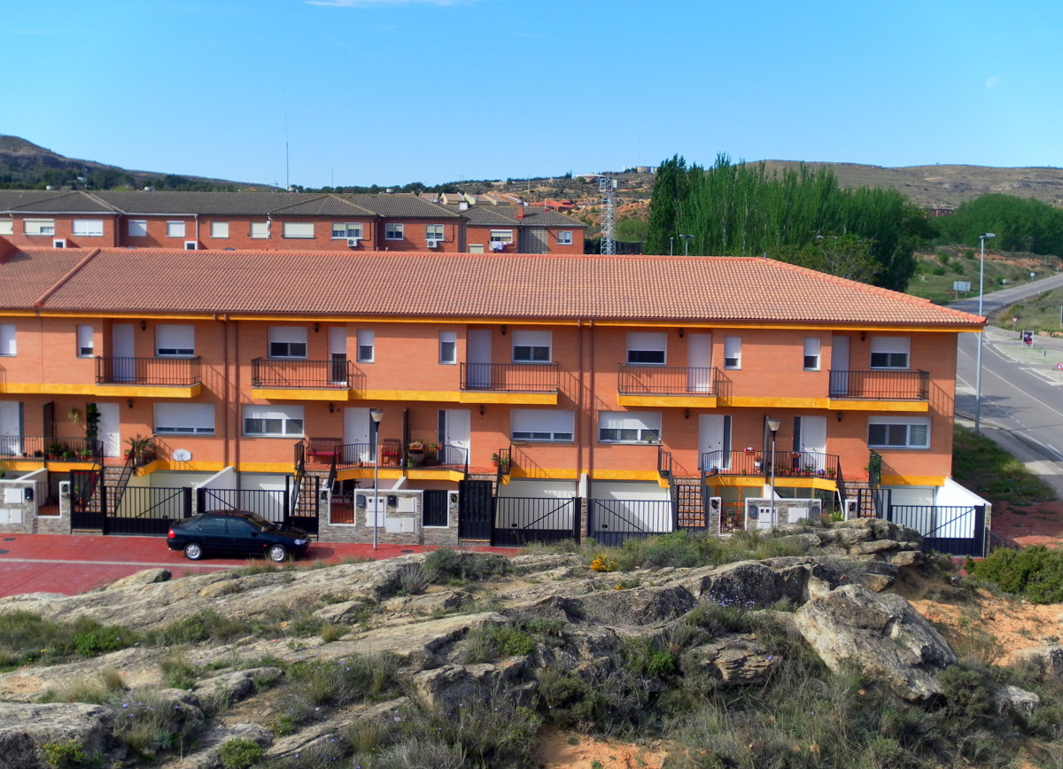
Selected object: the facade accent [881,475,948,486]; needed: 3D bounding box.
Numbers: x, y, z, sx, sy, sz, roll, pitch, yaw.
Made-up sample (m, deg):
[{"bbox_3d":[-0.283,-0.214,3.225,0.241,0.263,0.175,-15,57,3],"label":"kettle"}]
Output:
[{"bbox_3d":[14.351,3.596,53.182,2.407,0.360,0.300,1,5,2],"label":"facade accent"}]

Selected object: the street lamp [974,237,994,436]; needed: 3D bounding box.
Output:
[{"bbox_3d":[23.645,-2.636,73.629,0.850,10.400,0.280,2,6,11],"label":"street lamp"}]

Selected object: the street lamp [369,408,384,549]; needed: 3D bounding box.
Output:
[{"bbox_3d":[-5.192,3.228,47.481,0.460,4.780,0.460,1,6,1],"label":"street lamp"}]

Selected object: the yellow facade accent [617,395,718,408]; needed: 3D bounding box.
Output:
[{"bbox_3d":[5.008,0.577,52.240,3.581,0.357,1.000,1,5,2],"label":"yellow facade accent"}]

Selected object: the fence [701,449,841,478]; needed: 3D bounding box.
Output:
[{"bbox_3d":[8.732,2.950,51.874,4.958,0.922,0.900,1,5,2],"label":"fence"}]

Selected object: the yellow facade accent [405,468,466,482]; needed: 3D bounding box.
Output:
[{"bbox_3d":[-3.559,3.409,52.429,2.189,0.355,0.600,1,5,2],"label":"yellow facade accent"}]

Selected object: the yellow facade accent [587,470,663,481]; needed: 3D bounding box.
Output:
[{"bbox_3d":[3.478,3.374,52.587,2.820,0.380,0.120,1,6,1],"label":"yellow facade accent"}]

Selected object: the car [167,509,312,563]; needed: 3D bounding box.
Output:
[{"bbox_3d":[-9.464,4.862,45.878,4.556,1.420,1.750,1,5,2],"label":"car"}]

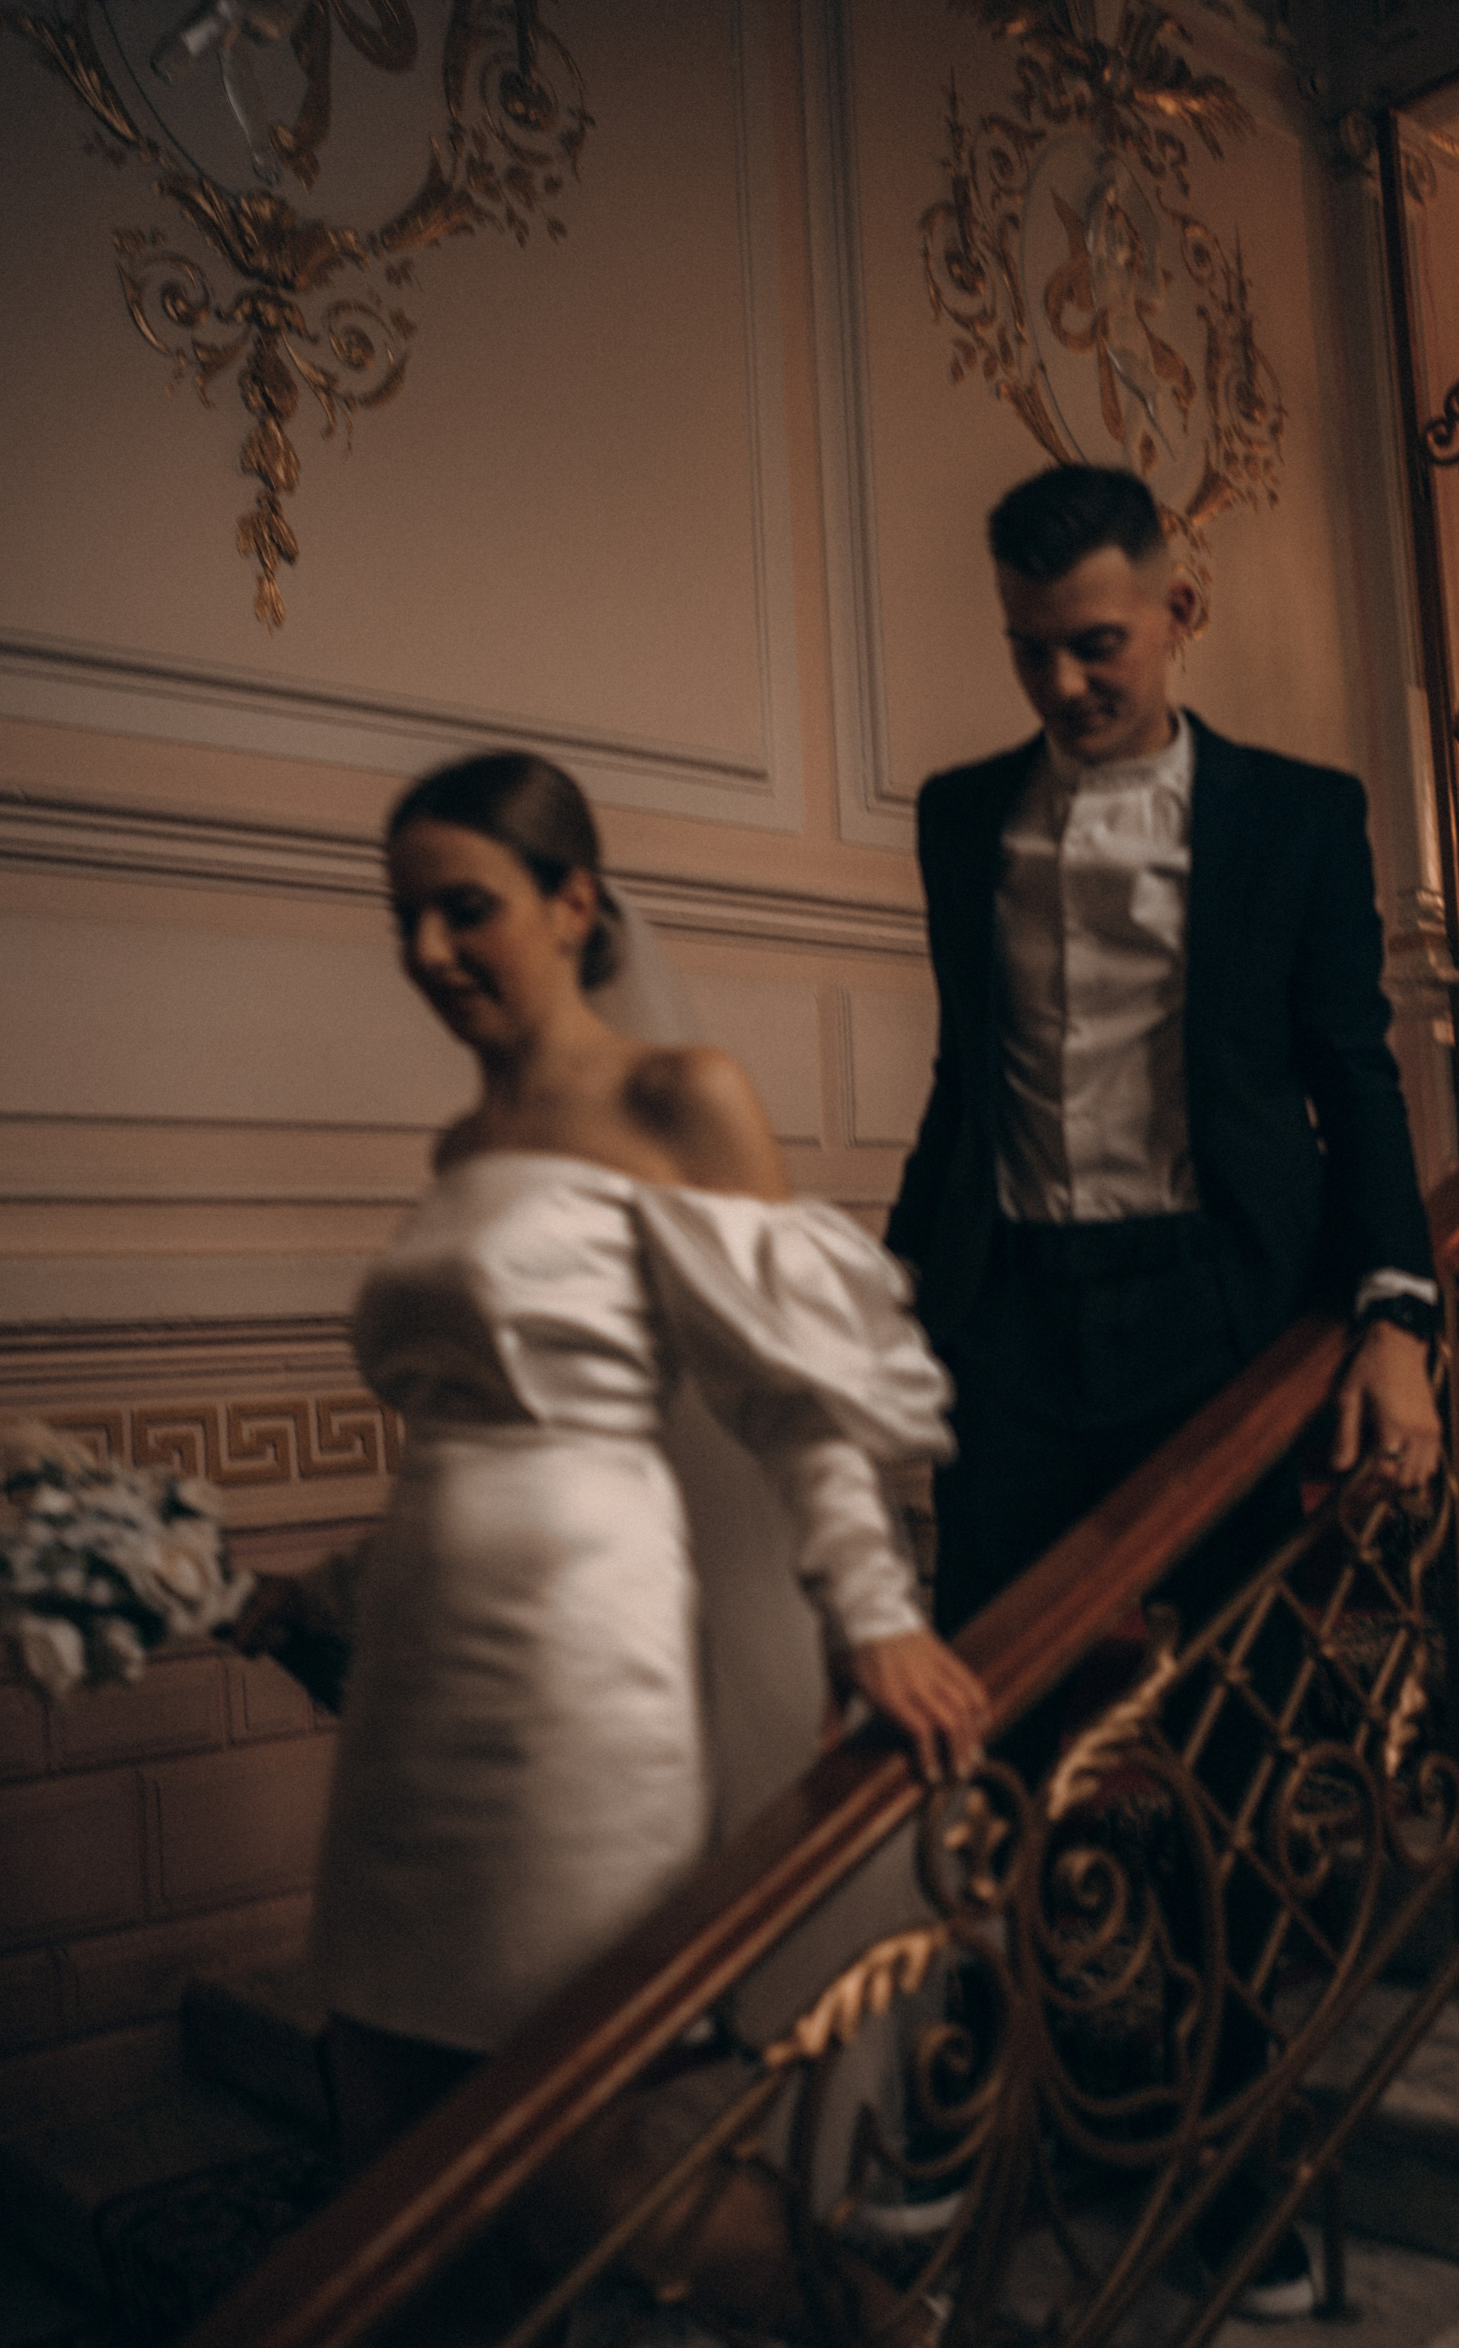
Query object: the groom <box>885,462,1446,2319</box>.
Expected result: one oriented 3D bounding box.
[{"bbox_3d":[0.421,0.186,2.355,0.560,1.790,0.450,-6,-6,37],"label":"groom"}]

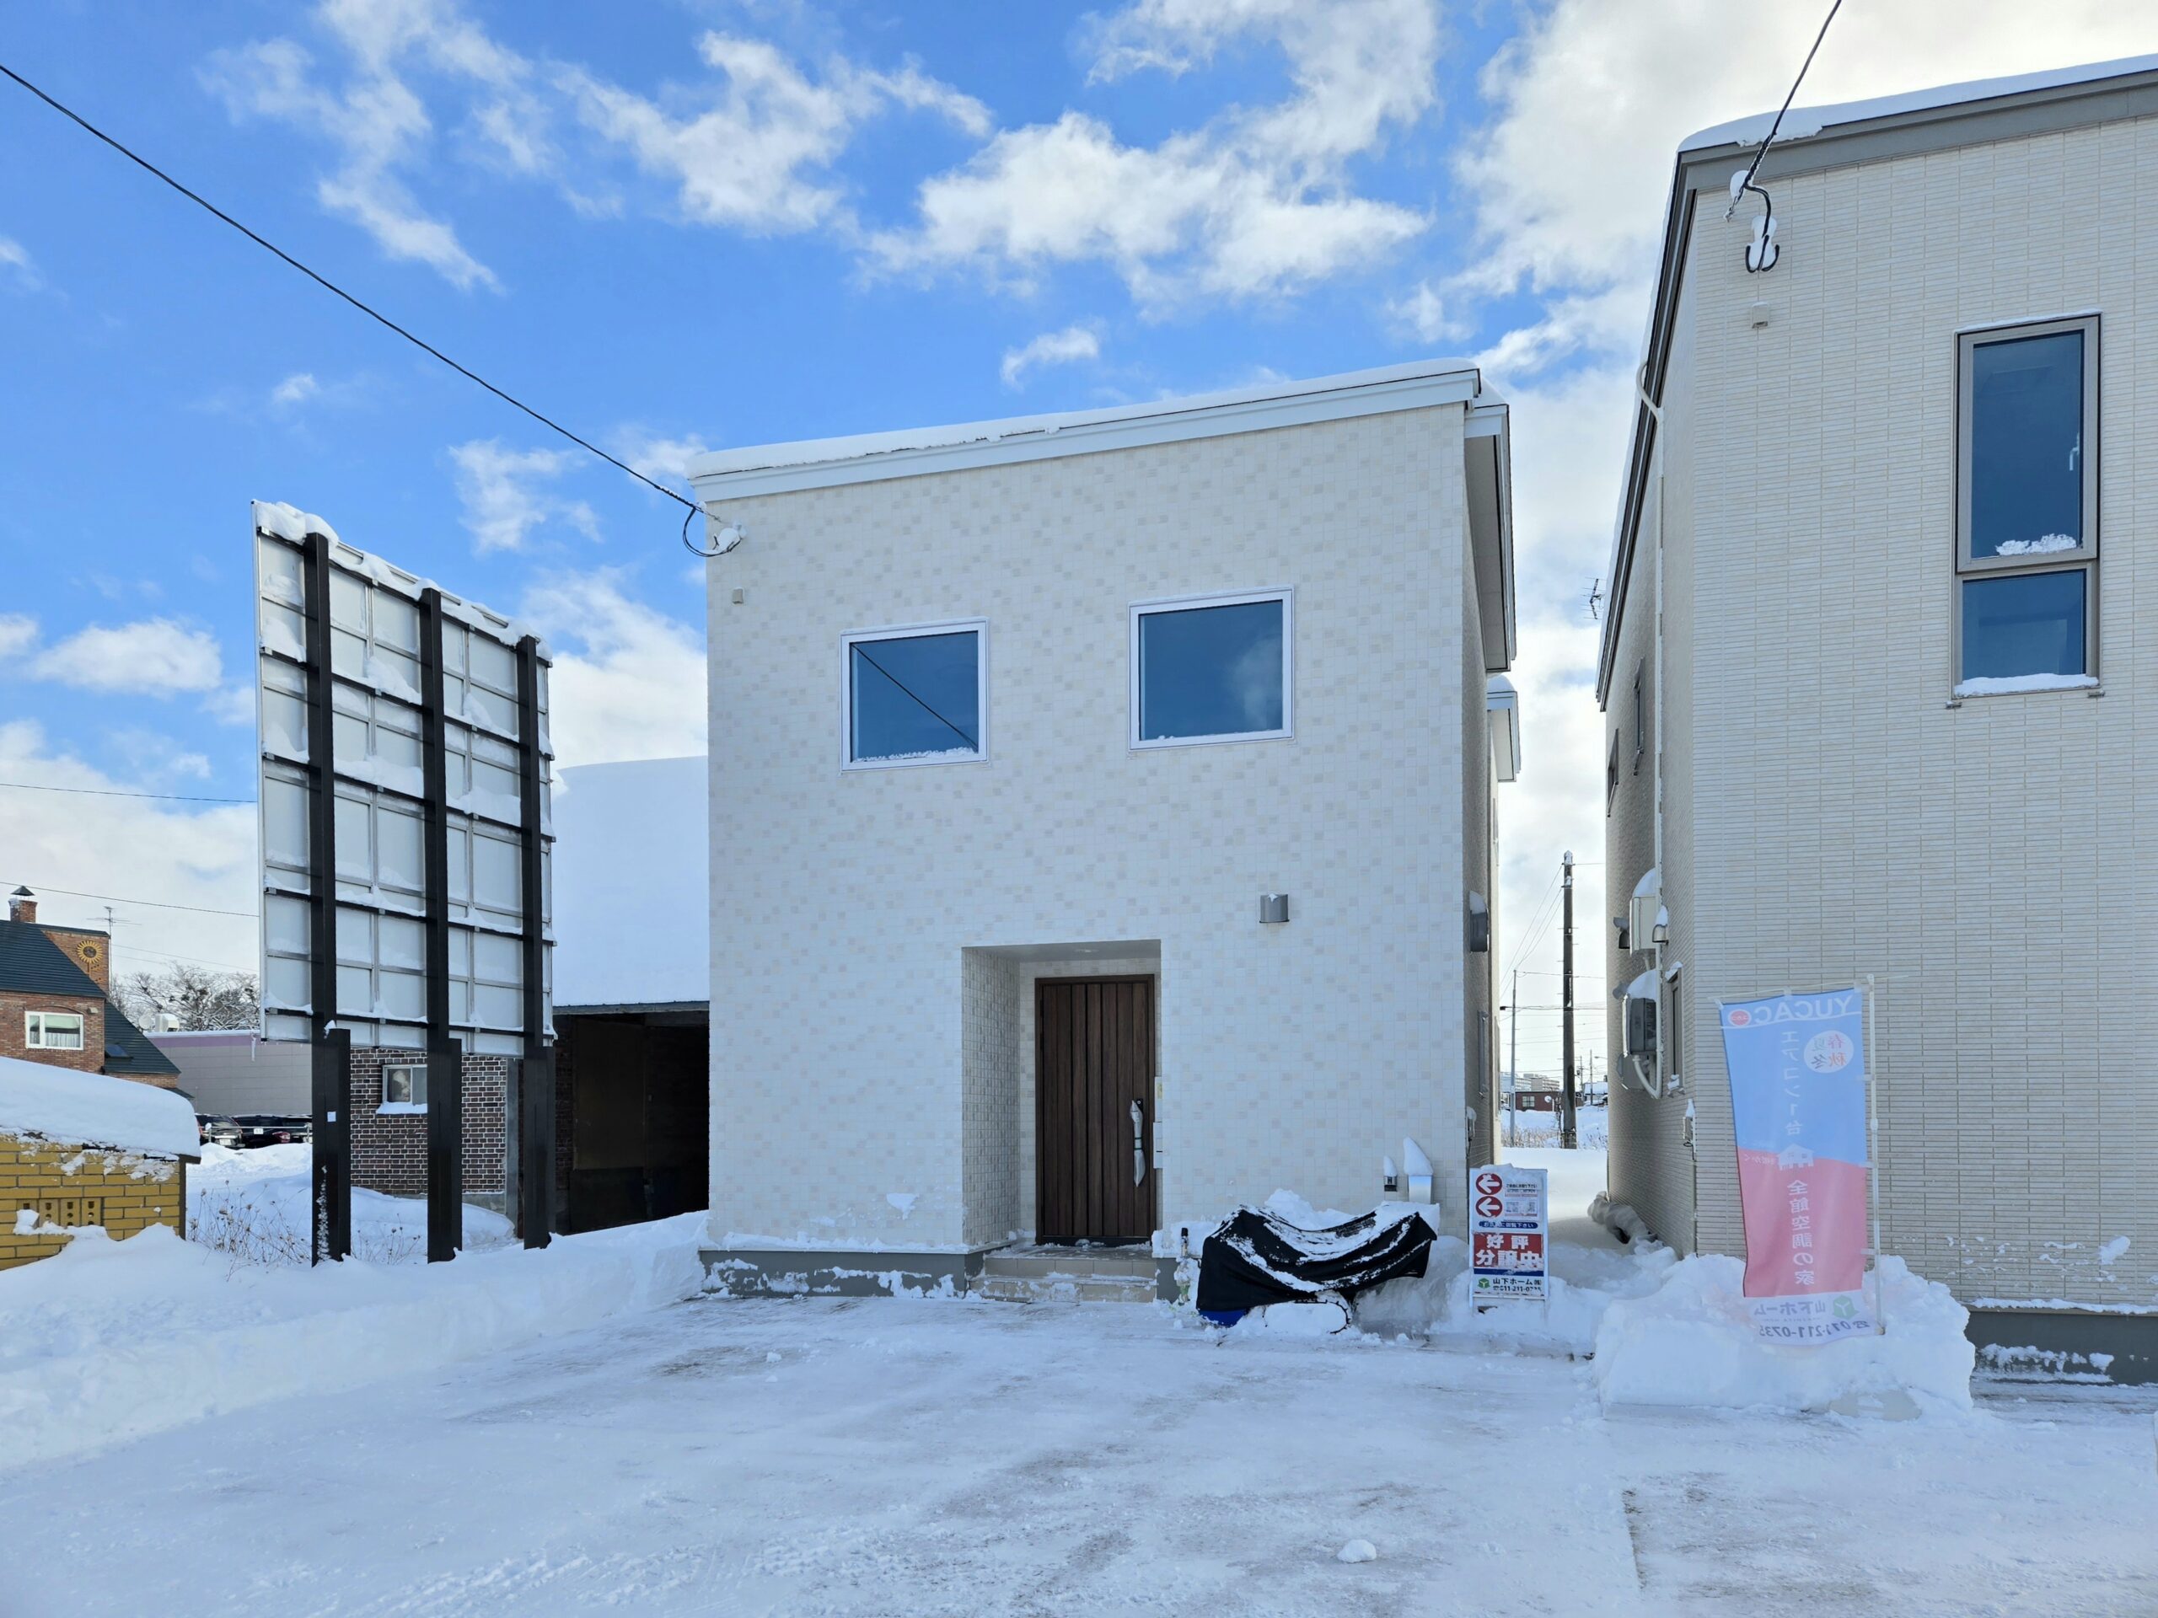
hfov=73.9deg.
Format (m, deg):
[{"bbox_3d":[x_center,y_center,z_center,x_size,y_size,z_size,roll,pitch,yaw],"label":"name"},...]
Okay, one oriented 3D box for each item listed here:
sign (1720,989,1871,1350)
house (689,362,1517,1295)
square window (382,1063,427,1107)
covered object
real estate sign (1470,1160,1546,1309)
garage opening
[{"bbox_3d":[3.456,1.716,6.900,0.670,1.660,0.100,-1,-5,12],"label":"sign"},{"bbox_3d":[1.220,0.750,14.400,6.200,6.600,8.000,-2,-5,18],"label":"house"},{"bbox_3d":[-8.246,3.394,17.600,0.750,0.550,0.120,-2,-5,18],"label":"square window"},{"bbox_3d":[1.622,3.078,9.750,1.500,0.760,0.700,-2,-5,18],"label":"covered object"},{"bbox_3d":[2.908,2.903,9.700,0.530,1.000,0.300,-1,-5,14],"label":"real estate sign"},{"bbox_3d":[-5.272,3.642,16.700,2.500,2.600,0.400,-2,-5,18],"label":"garage opening"}]

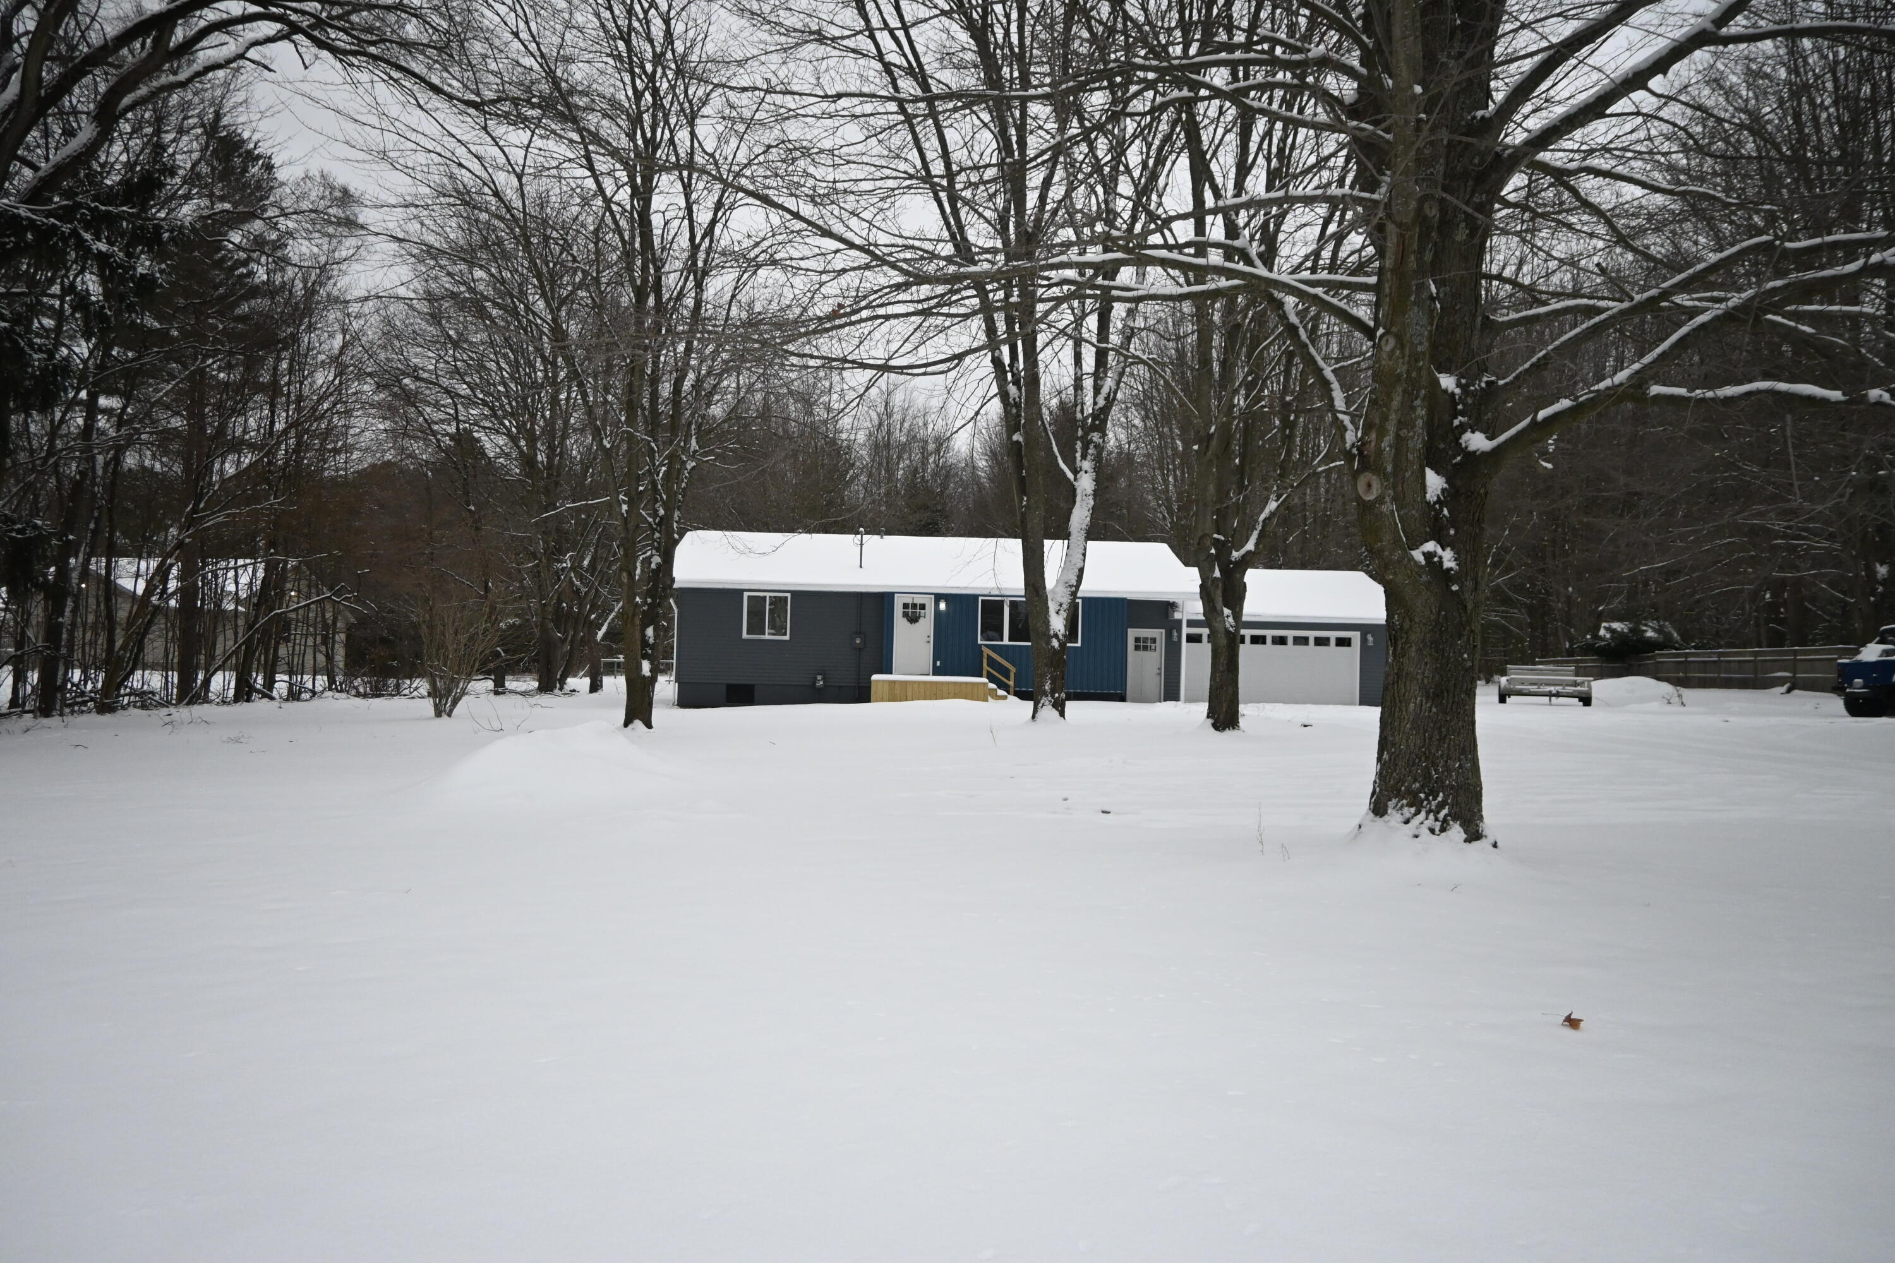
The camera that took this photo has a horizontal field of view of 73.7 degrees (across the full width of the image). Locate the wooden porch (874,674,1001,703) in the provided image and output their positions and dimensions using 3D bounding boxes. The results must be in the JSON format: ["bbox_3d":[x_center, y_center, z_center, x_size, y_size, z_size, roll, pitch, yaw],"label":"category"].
[{"bbox_3d":[-0.338,1.599,33.373,3.420,0.720,1.650,1,0,-2],"label":"wooden porch"}]

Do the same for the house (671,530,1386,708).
[{"bbox_3d":[2.444,-0.198,38.262,20.350,4.970,9.100,1,0,-2],"label":"house"}]

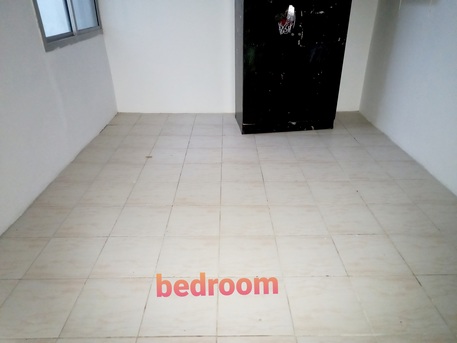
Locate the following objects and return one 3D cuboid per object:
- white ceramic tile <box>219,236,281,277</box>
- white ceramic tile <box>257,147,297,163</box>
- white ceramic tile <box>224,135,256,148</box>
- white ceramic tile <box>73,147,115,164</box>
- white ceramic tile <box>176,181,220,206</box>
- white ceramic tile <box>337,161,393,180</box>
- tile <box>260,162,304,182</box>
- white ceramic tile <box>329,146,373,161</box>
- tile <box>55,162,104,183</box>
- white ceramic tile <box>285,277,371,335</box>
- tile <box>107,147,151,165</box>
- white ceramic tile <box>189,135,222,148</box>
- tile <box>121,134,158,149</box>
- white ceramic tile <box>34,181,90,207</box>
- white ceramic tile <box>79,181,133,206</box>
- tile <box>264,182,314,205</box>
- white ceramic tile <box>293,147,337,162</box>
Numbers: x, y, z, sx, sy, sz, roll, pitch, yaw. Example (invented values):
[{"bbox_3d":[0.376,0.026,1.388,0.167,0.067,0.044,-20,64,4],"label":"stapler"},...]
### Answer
[{"bbox_3d":[0.125,0.508,1.997,0.359,0.010,0.359,0,27,0],"label":"white ceramic tile"},{"bbox_3d":[0.517,-0.180,3.523,0.390,0.010,0.390,-1,27,0],"label":"white ceramic tile"},{"bbox_3d":[0.111,-0.298,3.328,0.335,0.010,0.335,-1,27,0],"label":"white ceramic tile"},{"bbox_3d":[-1.212,-0.131,2.985,0.330,0.010,0.330,0,27,0],"label":"white ceramic tile"},{"bbox_3d":[-0.211,0.153,2.299,0.313,0.010,0.313,0,27,0],"label":"white ceramic tile"},{"bbox_3d":[1.299,-0.009,3.177,0.390,0.010,0.390,-1,27,0],"label":"white ceramic tile"},{"bbox_3d":[0.439,0.006,2.694,0.330,0.010,0.330,0,27,0],"label":"tile"},{"bbox_3d":[1.125,-0.156,3.034,0.335,0.010,0.335,-1,27,0],"label":"white ceramic tile"},{"bbox_3d":[-1.211,0.020,2.692,0.330,0.010,0.330,0,27,0],"label":"tile"},{"bbox_3d":[0.541,0.742,1.849,0.400,0.010,0.400,-1,27,0],"label":"white ceramic tile"},{"bbox_3d":[-0.847,-0.133,2.857,0.313,0.010,0.313,0,27,0],"label":"tile"},{"bbox_3d":[-0.217,-0.283,3.140,0.313,0.010,0.313,0,27,0],"label":"white ceramic tile"},{"bbox_3d":[-0.897,-0.294,3.339,0.335,0.010,0.335,-1,27,0],"label":"tile"},{"bbox_3d":[-1.239,0.174,2.441,0.335,0.010,0.335,-1,27,0],"label":"white ceramic tile"},{"bbox_3d":[-0.843,0.158,2.296,0.313,0.010,0.313,0,27,0],"label":"white ceramic tile"},{"bbox_3d":[0.537,0.190,2.914,0.400,0.010,0.400,-1,27,0],"label":"tile"},{"bbox_3d":[0.782,-0.152,3.034,0.335,0.010,0.335,-1,27,0],"label":"white ceramic tile"}]

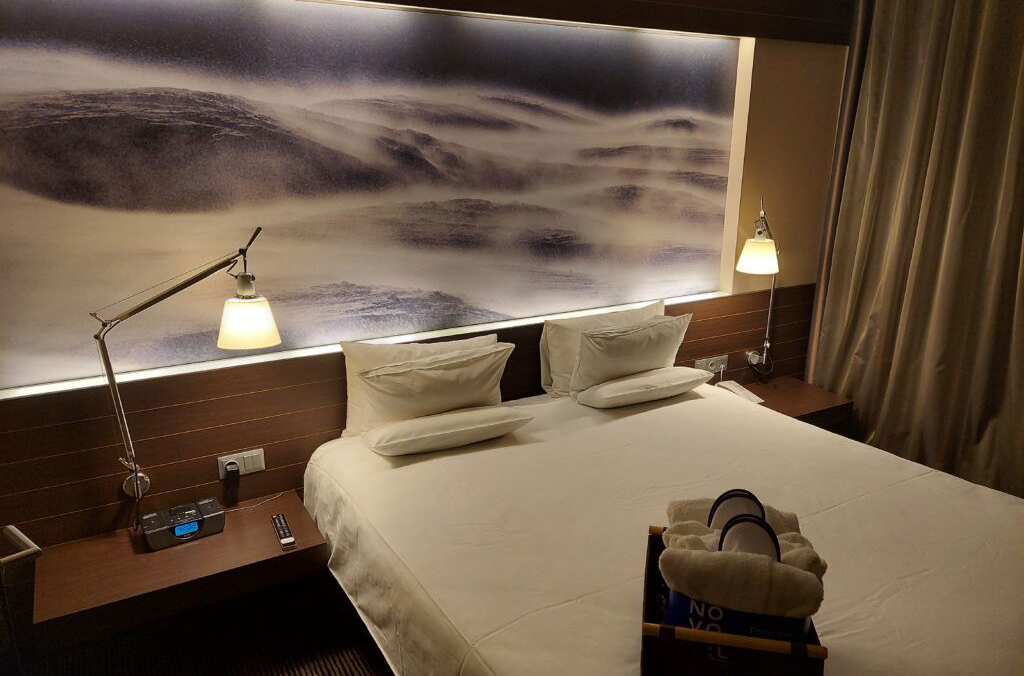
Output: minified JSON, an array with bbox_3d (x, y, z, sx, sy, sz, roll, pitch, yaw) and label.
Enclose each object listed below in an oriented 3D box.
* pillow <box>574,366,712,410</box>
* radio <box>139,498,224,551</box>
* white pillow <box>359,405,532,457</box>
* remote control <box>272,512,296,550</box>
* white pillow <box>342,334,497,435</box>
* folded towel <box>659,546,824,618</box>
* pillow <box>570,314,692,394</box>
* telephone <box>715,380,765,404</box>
[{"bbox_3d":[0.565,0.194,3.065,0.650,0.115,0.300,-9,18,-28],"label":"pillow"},{"bbox_3d":[-1.077,0.613,2.340,0.238,0.082,0.120,-10,19,-32],"label":"radio"},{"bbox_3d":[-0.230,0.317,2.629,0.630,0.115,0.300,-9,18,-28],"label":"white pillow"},{"bbox_3d":[-0.755,0.644,2.343,0.045,0.021,0.225,-8,18,-26],"label":"remote control"},{"bbox_3d":[-0.331,0.172,2.719,0.630,0.350,0.130,-9,14,-28],"label":"white pillow"},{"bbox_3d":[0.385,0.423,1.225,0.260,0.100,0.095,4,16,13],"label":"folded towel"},{"bbox_3d":[0.513,0.089,3.034,0.610,0.340,0.140,-9,13,-28],"label":"pillow"},{"bbox_3d":[1.126,0.289,3.527,0.160,0.070,0.215,-9,18,-28],"label":"telephone"}]

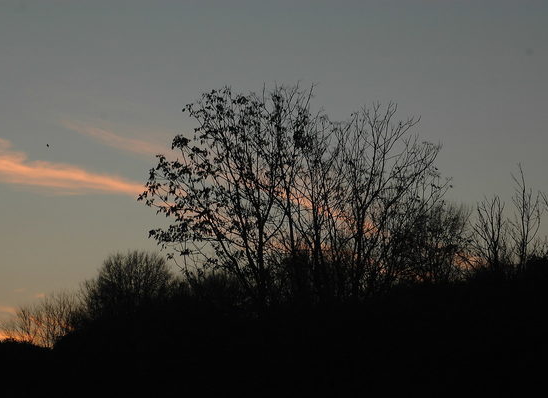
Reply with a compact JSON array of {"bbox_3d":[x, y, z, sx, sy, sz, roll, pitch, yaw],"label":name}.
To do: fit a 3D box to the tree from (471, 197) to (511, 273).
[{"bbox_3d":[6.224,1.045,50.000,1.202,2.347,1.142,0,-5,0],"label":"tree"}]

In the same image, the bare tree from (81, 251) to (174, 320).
[{"bbox_3d":[-6.754,4.144,80.000,4.212,3.571,4.002,0,-5,0],"label":"bare tree"}]

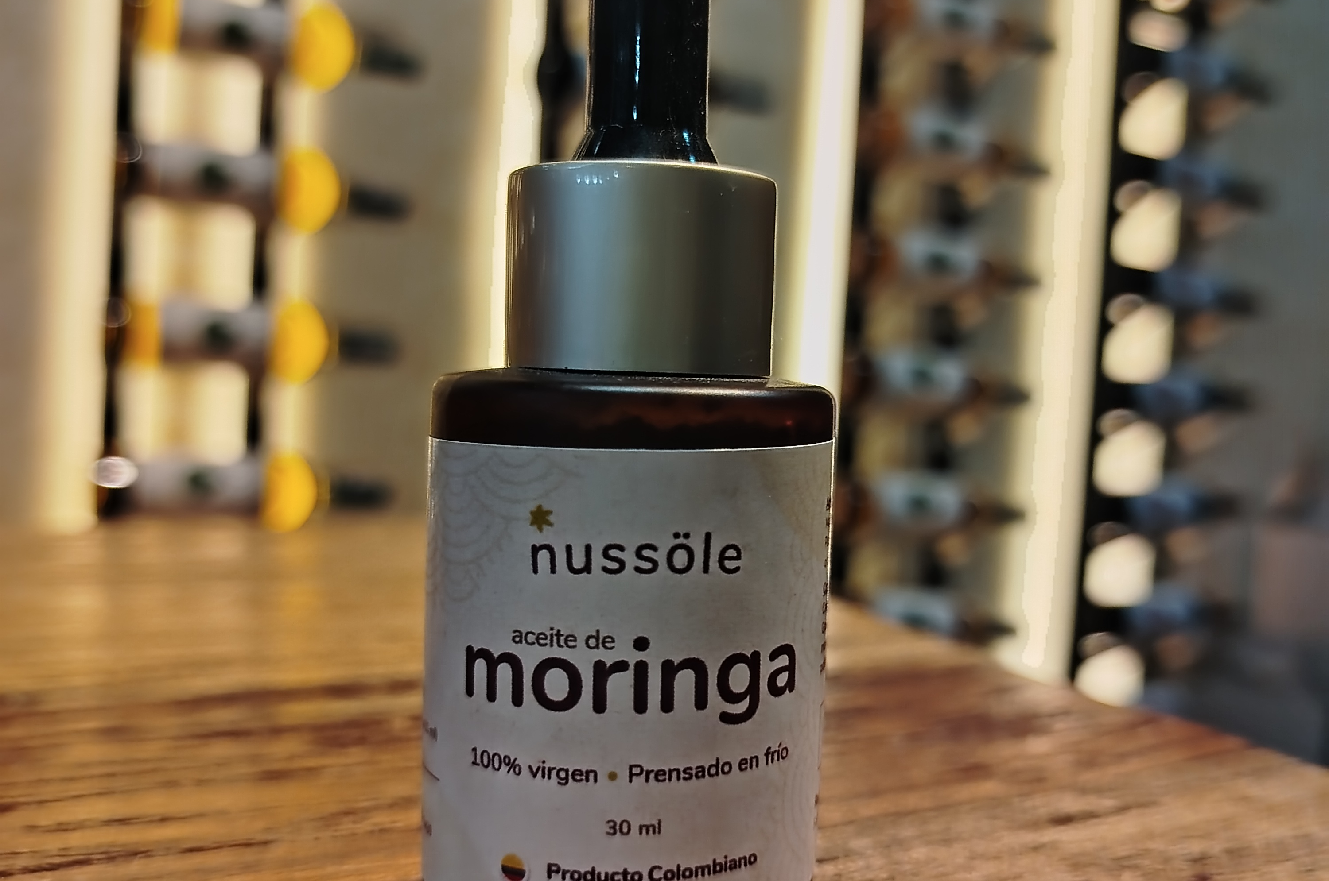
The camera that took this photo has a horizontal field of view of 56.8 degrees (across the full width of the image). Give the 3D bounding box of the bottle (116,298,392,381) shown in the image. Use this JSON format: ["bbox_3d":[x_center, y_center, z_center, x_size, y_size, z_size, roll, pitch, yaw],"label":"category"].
[{"bbox_3d":[-0.439,-0.107,1.329,0.300,0.076,0.076,4,1,-21],"label":"bottle"}]

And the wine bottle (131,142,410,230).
[{"bbox_3d":[-0.428,-0.272,1.325,0.300,0.076,0.076,4,1,-21],"label":"wine bottle"}]

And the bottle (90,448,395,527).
[{"bbox_3d":[-0.449,0.052,1.335,0.300,0.076,0.076,4,1,-21],"label":"bottle"}]

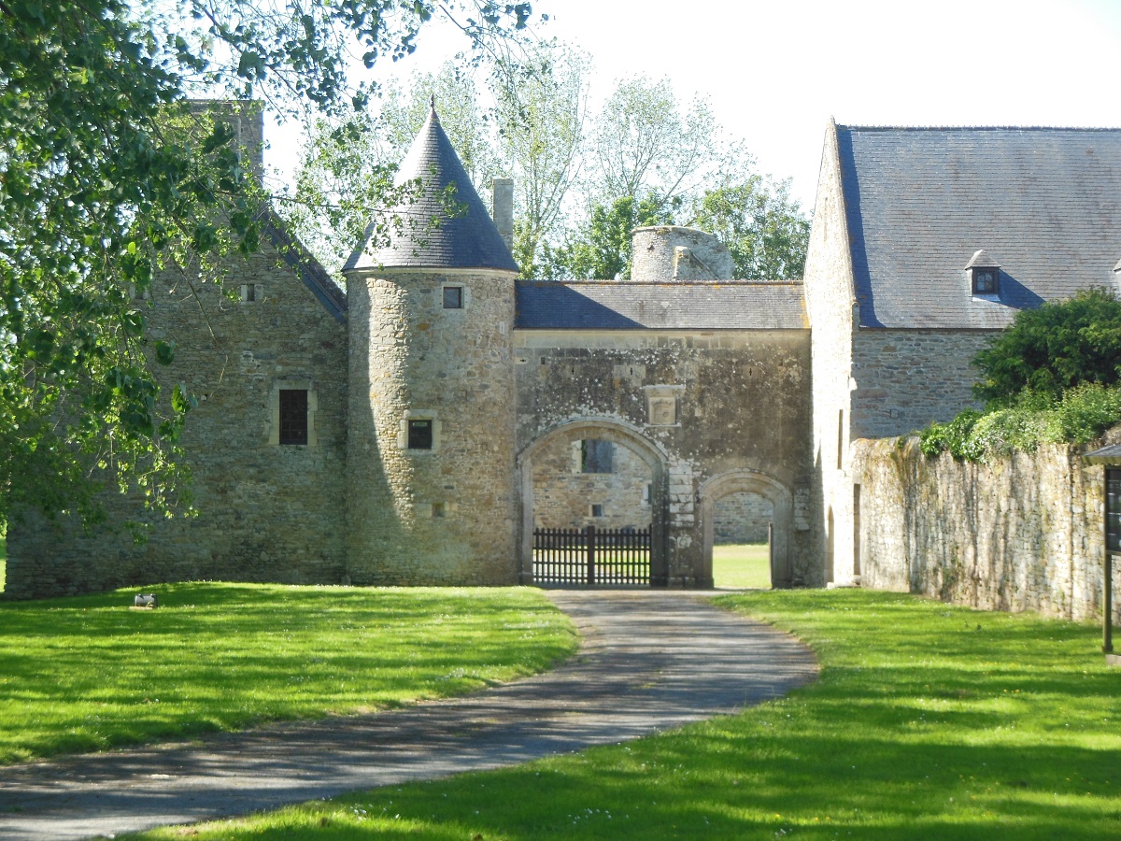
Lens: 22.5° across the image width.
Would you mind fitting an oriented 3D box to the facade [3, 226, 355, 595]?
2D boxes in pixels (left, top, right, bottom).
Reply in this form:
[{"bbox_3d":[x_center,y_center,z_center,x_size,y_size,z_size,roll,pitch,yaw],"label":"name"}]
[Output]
[{"bbox_3d":[-8.701,-0.365,64.344,7.720,8.768,1.000,0,-2,-7],"label":"facade"}]

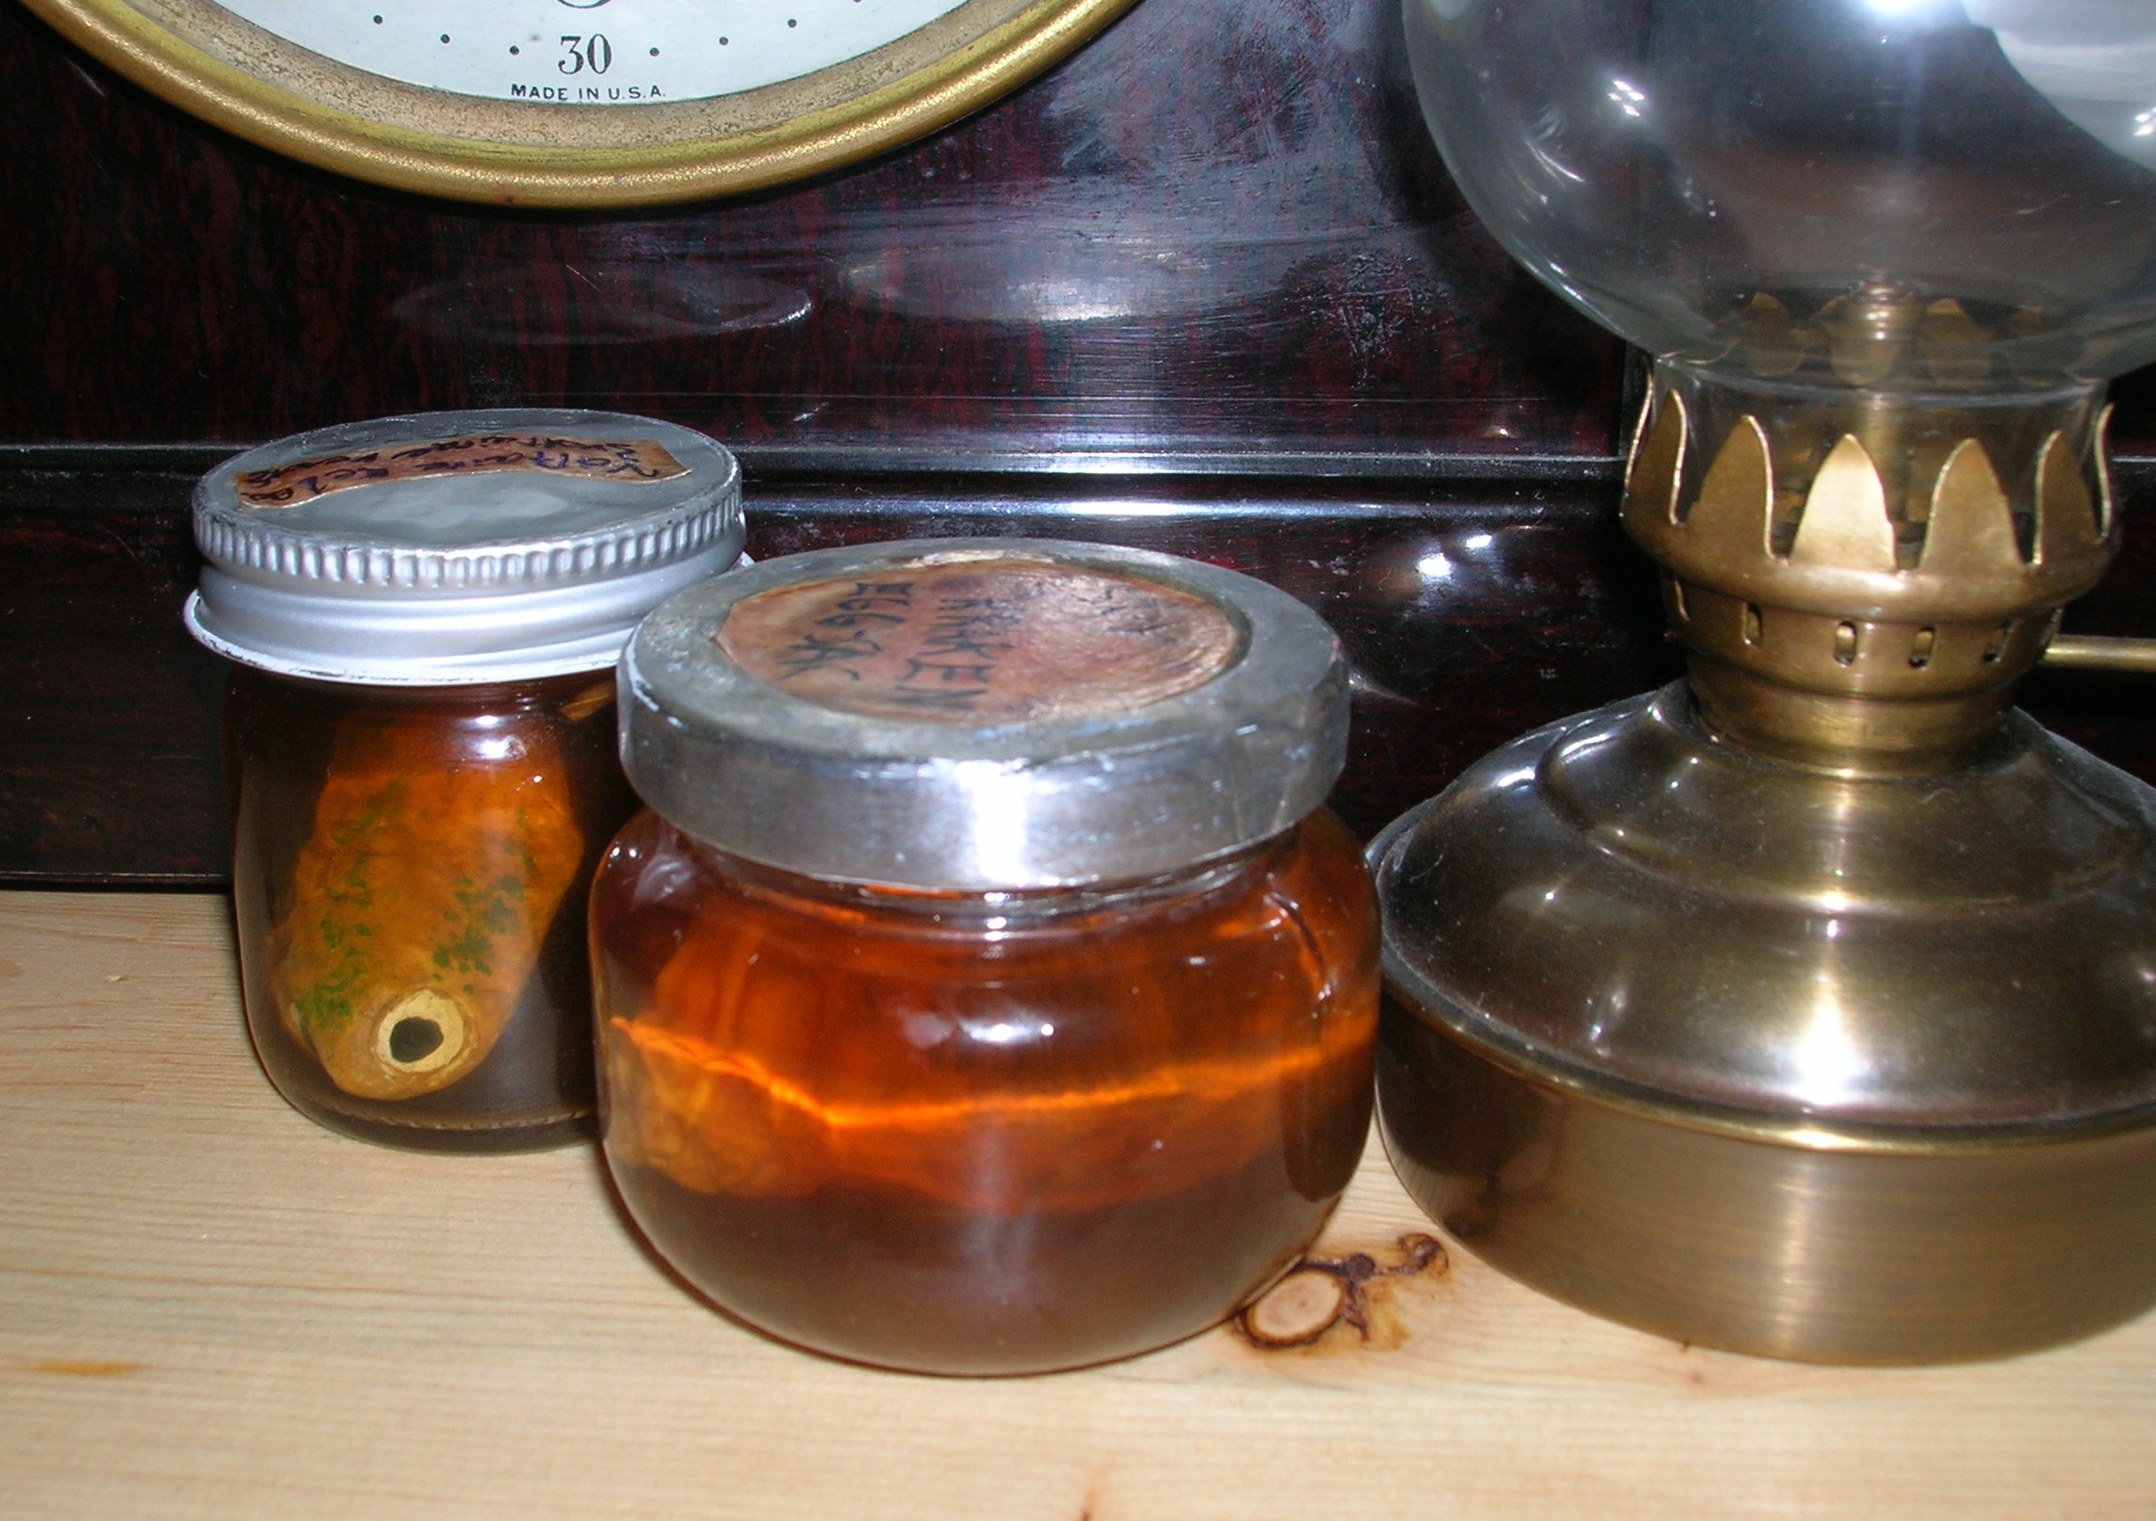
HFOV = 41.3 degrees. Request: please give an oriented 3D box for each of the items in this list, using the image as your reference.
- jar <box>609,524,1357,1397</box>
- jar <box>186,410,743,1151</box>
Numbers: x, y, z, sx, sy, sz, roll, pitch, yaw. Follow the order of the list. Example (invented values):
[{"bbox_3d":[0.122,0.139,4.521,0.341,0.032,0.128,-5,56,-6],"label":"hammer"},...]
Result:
[{"bbox_3d":[-0.007,0.015,0.227,0.062,0.052,0.062,0,21,0],"label":"jar"},{"bbox_3d":[-0.052,0.002,0.256,0.049,0.057,0.049,0,21,0],"label":"jar"}]

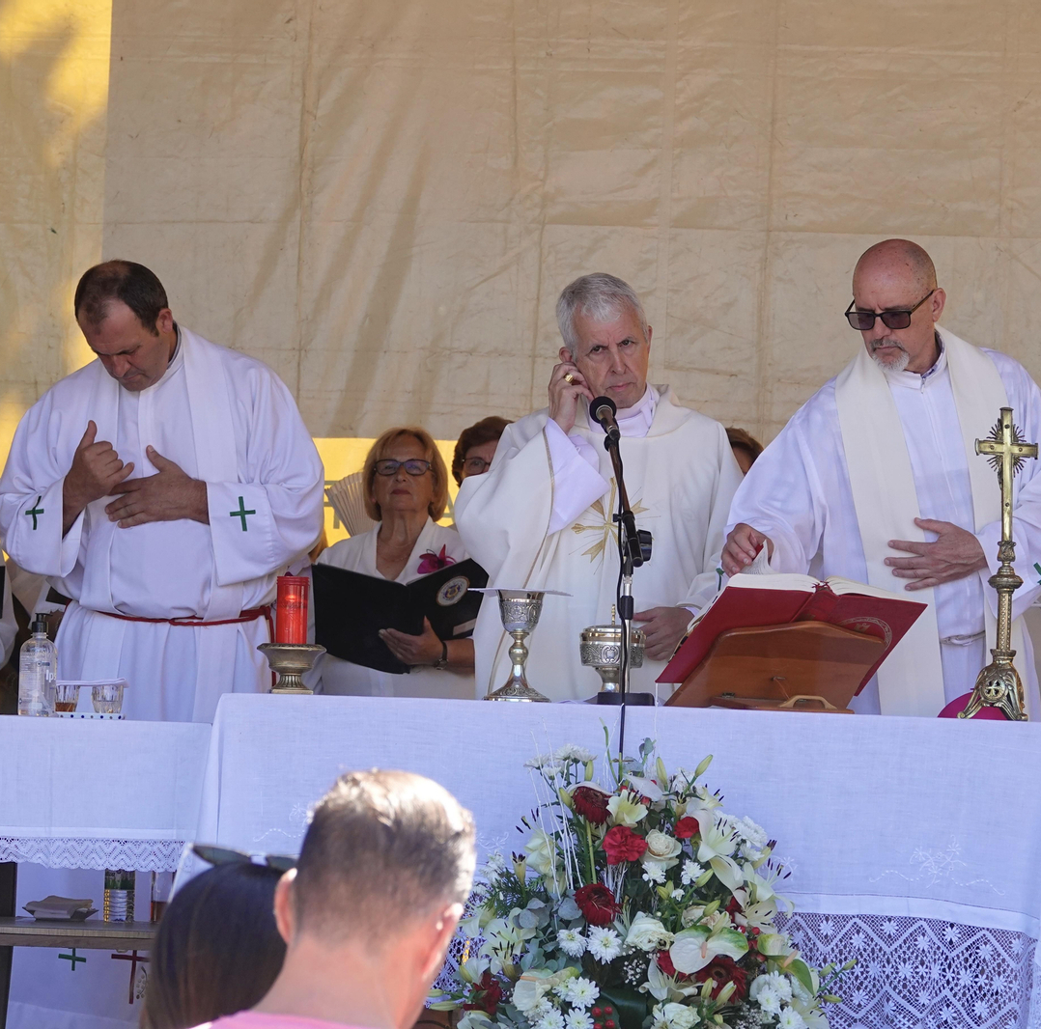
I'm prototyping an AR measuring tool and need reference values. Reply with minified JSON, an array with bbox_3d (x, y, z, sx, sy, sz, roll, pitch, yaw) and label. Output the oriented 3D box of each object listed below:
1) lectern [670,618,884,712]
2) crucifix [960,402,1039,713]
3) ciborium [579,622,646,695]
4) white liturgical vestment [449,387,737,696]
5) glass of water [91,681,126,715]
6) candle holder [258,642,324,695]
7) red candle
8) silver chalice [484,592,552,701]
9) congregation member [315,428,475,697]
[{"bbox_3d":[0.473,0.282,11.050,0.360,0.165,0.250,3,-2,-23],"label":"lectern"},{"bbox_3d":[0.887,0.093,11.000,0.137,0.573,0.115,3,-2,-27],"label":"crucifix"},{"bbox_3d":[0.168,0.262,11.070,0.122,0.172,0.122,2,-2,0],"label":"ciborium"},{"bbox_3d":[0.131,0.402,11.374,0.550,1.300,0.430,2,-2,6],"label":"white liturgical vestment"},{"bbox_3d":[-0.774,0.347,11.200,0.062,0.060,0.062,2,-2,0],"label":"glass of water"},{"bbox_3d":[-0.424,0.286,11.050,0.126,0.098,0.126,2,-2,0],"label":"candle holder"},{"bbox_3d":[-0.423,0.177,11.050,0.062,0.127,0.062,2,-2,0],"label":"red candle"},{"bbox_3d":[-0.007,0.245,11.050,0.125,0.208,0.125,2,-2,0],"label":"silver chalice"},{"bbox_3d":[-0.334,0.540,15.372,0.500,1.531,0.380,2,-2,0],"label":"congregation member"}]

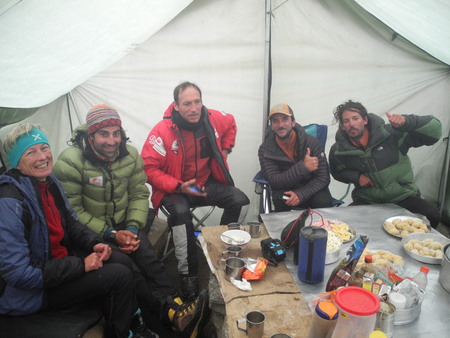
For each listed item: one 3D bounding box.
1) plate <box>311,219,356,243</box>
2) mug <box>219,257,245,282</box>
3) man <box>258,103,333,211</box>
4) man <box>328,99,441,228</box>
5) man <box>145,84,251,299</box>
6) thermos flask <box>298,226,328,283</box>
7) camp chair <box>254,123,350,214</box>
[{"bbox_3d":[0.585,0.332,1.943,0.245,0.035,0.245,0,17,0],"label":"plate"},{"bbox_3d":[0.030,0.426,1.555,0.112,0.076,0.083,0,17,0],"label":"mug"},{"bbox_3d":[0.470,0.079,2.513,0.540,1.040,0.700,3,17,10],"label":"man"},{"bbox_3d":[1.020,0.084,2.462,0.700,1.060,0.680,3,17,10],"label":"man"},{"bbox_3d":[-0.190,0.103,2.228,0.610,1.170,0.660,-6,18,-19],"label":"man"},{"bbox_3d":[0.366,0.359,1.519,0.112,0.225,0.112,0,17,0],"label":"thermos flask"},{"bbox_3d":[0.490,0.125,2.652,0.680,0.880,0.580,2,17,8],"label":"camp chair"}]

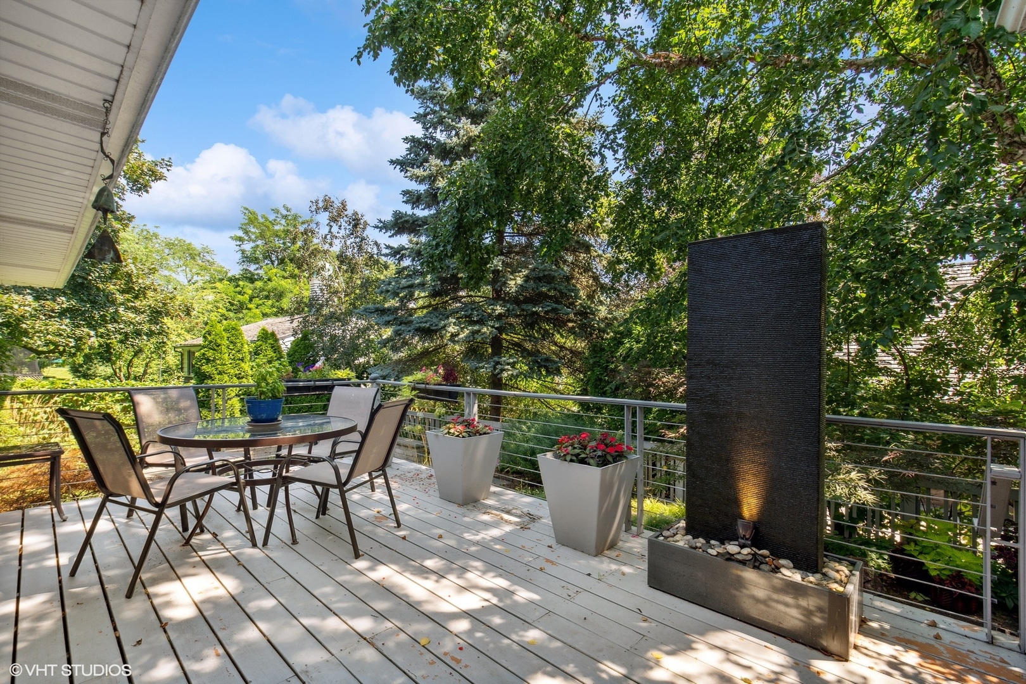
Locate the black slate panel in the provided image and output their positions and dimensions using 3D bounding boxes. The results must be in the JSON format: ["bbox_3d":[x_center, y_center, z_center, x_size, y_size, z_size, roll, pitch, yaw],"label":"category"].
[{"bbox_3d":[1.260,0.285,2.265,0.610,1.730,0.120,-1,-2,42],"label":"black slate panel"}]

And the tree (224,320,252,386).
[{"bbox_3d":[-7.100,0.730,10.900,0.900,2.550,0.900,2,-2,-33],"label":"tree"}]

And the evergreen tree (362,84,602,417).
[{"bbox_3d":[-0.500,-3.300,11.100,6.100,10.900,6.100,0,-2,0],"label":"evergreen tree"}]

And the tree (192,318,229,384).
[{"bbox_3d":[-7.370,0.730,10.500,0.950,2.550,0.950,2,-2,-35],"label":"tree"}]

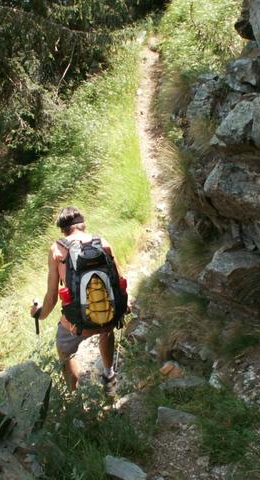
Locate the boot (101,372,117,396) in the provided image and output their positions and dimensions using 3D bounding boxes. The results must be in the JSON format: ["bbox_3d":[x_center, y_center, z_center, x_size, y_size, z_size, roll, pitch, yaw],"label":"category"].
[{"bbox_3d":[-0.171,1.150,5.150,0.110,0.150,0.290,2,9,3],"label":"boot"}]

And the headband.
[{"bbox_3d":[-0.400,-0.133,4.420,0.165,0.075,0.190,-13,7,-18],"label":"headband"}]

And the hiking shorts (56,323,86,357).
[{"bbox_3d":[-0.346,0.675,4.620,0.380,0.380,0.280,-2,14,-1],"label":"hiking shorts"}]

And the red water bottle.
[{"bbox_3d":[-0.424,0.408,4.360,0.080,0.200,0.080,-8,13,2],"label":"red water bottle"}]

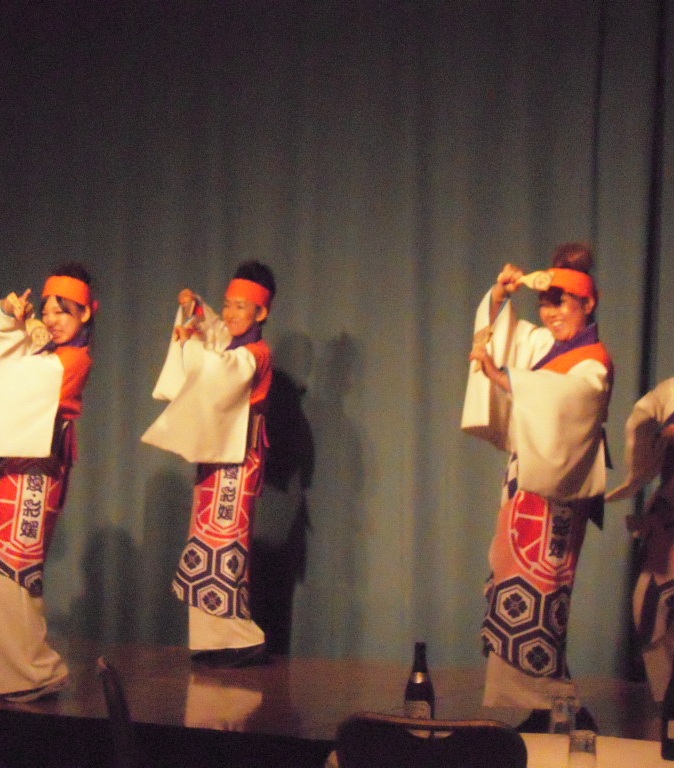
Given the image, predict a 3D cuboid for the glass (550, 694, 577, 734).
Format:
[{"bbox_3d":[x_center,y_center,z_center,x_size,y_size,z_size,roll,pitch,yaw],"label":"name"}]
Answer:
[{"bbox_3d":[0.585,0.860,7.500,0.066,0.112,0.066,2,3,0],"label":"glass"}]

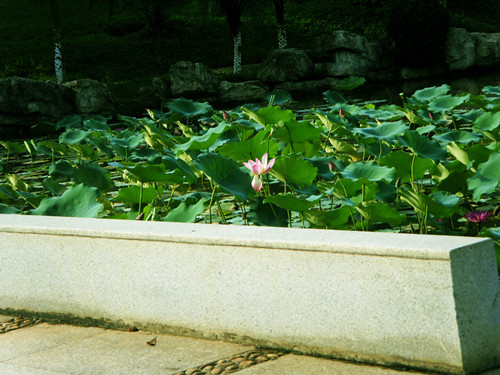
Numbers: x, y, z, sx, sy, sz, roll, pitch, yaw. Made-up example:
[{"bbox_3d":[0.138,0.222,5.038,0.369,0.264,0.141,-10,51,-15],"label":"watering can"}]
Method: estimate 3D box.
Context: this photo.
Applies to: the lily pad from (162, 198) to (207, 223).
[{"bbox_3d":[-0.388,0.148,10.000,0.260,0.124,0.260,-7,7,-2],"label":"lily pad"}]

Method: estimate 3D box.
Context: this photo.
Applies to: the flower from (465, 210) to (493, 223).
[{"bbox_3d":[1.312,0.166,9.700,0.150,0.060,0.150,-6,8,8],"label":"flower"}]

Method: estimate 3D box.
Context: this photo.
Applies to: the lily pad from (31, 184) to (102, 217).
[{"bbox_3d":[-1.086,0.095,10.000,0.426,0.167,0.360,-8,8,-6],"label":"lily pad"}]

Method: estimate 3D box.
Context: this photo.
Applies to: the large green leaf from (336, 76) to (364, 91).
[{"bbox_3d":[1.242,-1.299,21.102,0.367,0.141,0.349,-7,7,0],"label":"large green leaf"}]

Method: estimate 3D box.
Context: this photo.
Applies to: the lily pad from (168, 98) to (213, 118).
[{"bbox_3d":[-0.680,-0.888,19.000,0.512,0.102,0.487,3,17,0],"label":"lily pad"}]

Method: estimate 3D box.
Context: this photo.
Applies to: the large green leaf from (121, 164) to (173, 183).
[{"bbox_3d":[-0.826,-0.112,13.482,0.407,0.105,0.346,-7,7,0],"label":"large green leaf"}]

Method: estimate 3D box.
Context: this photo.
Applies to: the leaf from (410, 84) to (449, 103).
[{"bbox_3d":[1.831,-0.953,17.139,0.398,0.145,0.378,-7,7,0],"label":"leaf"}]

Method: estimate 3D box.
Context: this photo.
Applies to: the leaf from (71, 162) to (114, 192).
[{"bbox_3d":[-1.137,-0.072,12.200,0.318,0.175,0.280,-8,8,-5],"label":"leaf"}]

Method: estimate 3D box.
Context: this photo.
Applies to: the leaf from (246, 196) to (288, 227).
[{"bbox_3d":[0.108,0.148,10.400,0.277,0.055,0.264,-2,33,0],"label":"leaf"}]

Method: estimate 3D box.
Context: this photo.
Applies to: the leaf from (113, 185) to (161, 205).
[{"bbox_3d":[-0.854,0.053,12.716,0.354,0.120,0.265,-7,7,0],"label":"leaf"}]

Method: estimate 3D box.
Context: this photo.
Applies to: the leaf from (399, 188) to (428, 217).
[{"bbox_3d":[0.984,0.090,10.173,0.177,0.152,0.212,-7,7,0],"label":"leaf"}]

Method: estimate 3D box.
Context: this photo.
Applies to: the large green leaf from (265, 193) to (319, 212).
[{"bbox_3d":[0.274,0.099,11.177,0.350,0.099,0.315,-7,7,0],"label":"large green leaf"}]

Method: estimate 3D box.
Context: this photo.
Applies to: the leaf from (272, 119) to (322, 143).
[{"bbox_3d":[0.423,-0.499,15.051,0.436,0.195,0.327,-7,7,0],"label":"leaf"}]

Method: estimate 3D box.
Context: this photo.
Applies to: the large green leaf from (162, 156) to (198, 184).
[{"bbox_3d":[-0.477,-0.117,11.600,0.247,0.157,0.250,-7,7,-2],"label":"large green leaf"}]

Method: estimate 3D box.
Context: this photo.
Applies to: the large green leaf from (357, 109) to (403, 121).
[{"bbox_3d":[1.210,-0.677,15.674,0.436,0.064,0.414,-7,7,0],"label":"large green leaf"}]

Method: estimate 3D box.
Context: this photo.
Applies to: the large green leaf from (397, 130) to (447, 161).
[{"bbox_3d":[1.167,-0.286,11.500,0.339,0.068,0.322,20,20,0],"label":"large green leaf"}]

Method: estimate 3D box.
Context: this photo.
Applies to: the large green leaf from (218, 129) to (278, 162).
[{"bbox_3d":[-0.011,-0.318,12.800,0.445,0.099,0.423,-8,-19,0],"label":"large green leaf"}]

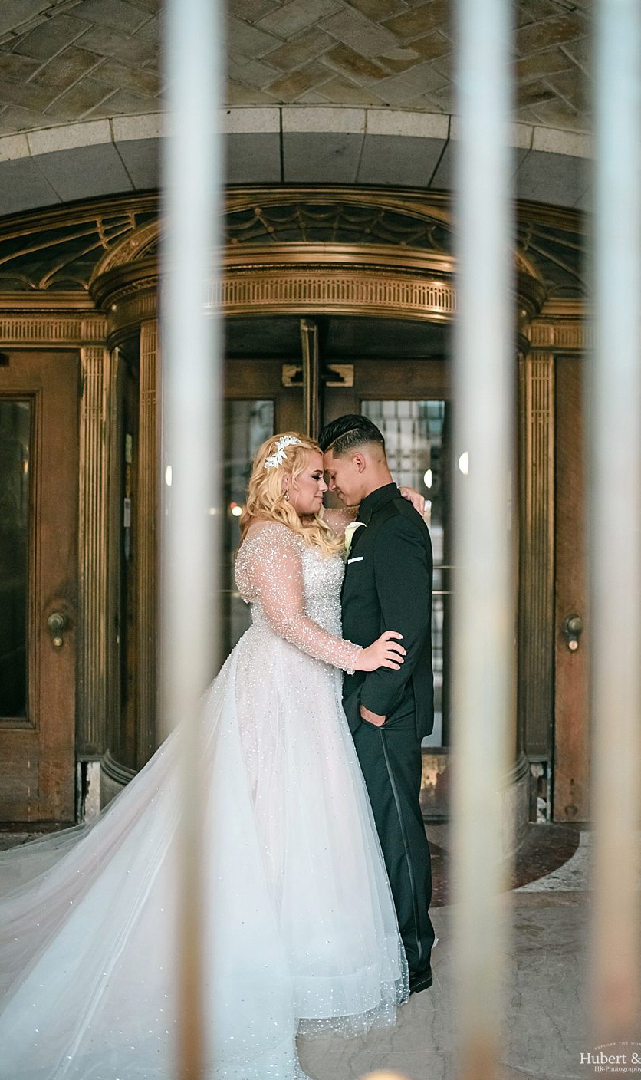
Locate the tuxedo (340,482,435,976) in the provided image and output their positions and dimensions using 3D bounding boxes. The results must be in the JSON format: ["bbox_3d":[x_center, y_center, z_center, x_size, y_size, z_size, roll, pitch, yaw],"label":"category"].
[{"bbox_3d":[0.188,0.545,3.200,0.320,1.470,0.520,0,0,-20],"label":"tuxedo"}]

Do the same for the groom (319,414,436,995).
[{"bbox_3d":[0.165,0.468,3.190,0.370,1.730,0.530,0,0,-20],"label":"groom"}]

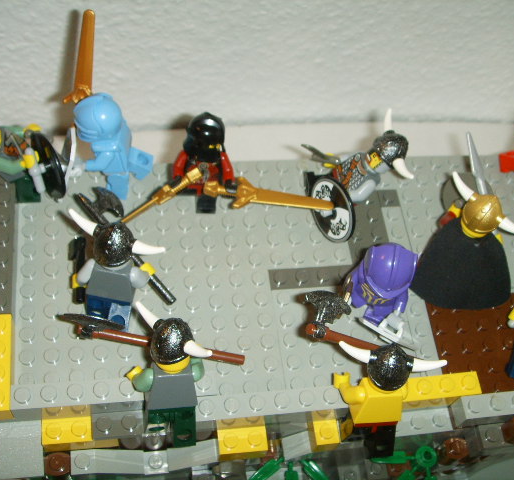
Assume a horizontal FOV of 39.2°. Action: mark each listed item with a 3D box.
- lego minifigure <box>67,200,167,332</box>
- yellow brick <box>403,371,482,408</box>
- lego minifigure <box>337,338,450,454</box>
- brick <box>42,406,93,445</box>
[{"bbox_3d":[-0.045,0.011,0.231,0.031,0.043,0.018,12,48,-2],"label":"lego minifigure"},{"bbox_3d":[0.058,0.051,0.242,0.032,0.011,0.008,-3,61,-11],"label":"yellow brick"},{"bbox_3d":[0.038,0.049,0.224,0.032,0.044,0.018,4,45,-7],"label":"lego minifigure"},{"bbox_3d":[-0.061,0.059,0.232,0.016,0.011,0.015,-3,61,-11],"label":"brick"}]

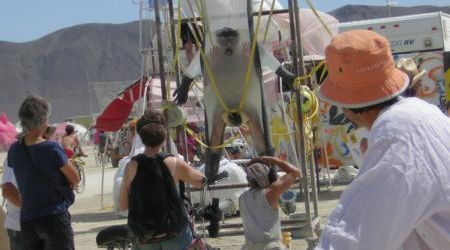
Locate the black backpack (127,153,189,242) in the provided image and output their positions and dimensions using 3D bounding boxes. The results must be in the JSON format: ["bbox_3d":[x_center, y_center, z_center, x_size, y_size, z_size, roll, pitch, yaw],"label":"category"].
[{"bbox_3d":[-0.409,0.439,11.340,0.330,0.520,0.220,-4,0,16],"label":"black backpack"}]

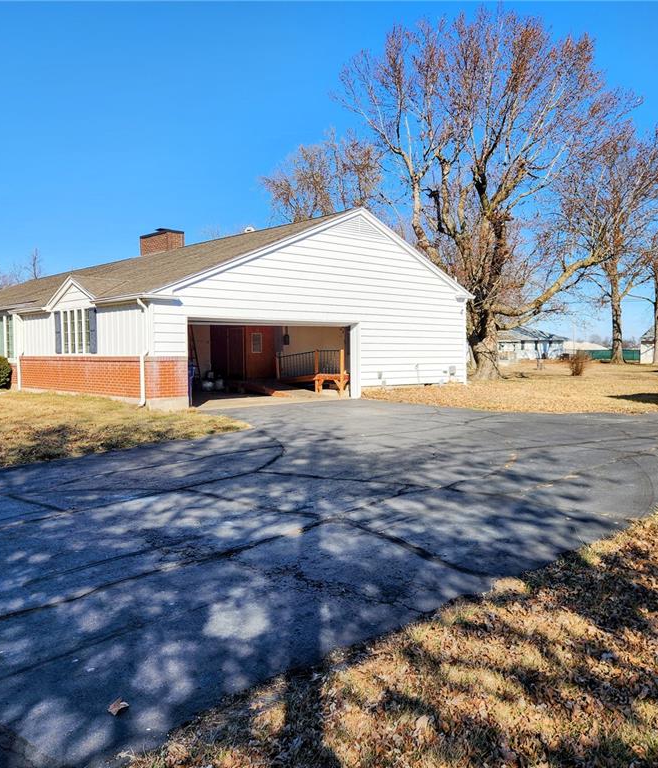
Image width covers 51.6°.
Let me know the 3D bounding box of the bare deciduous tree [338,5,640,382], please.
[{"bbox_3d":[6.676,-8.069,29.156,12.600,15.666,12.000,0,3,13],"label":"bare deciduous tree"}]

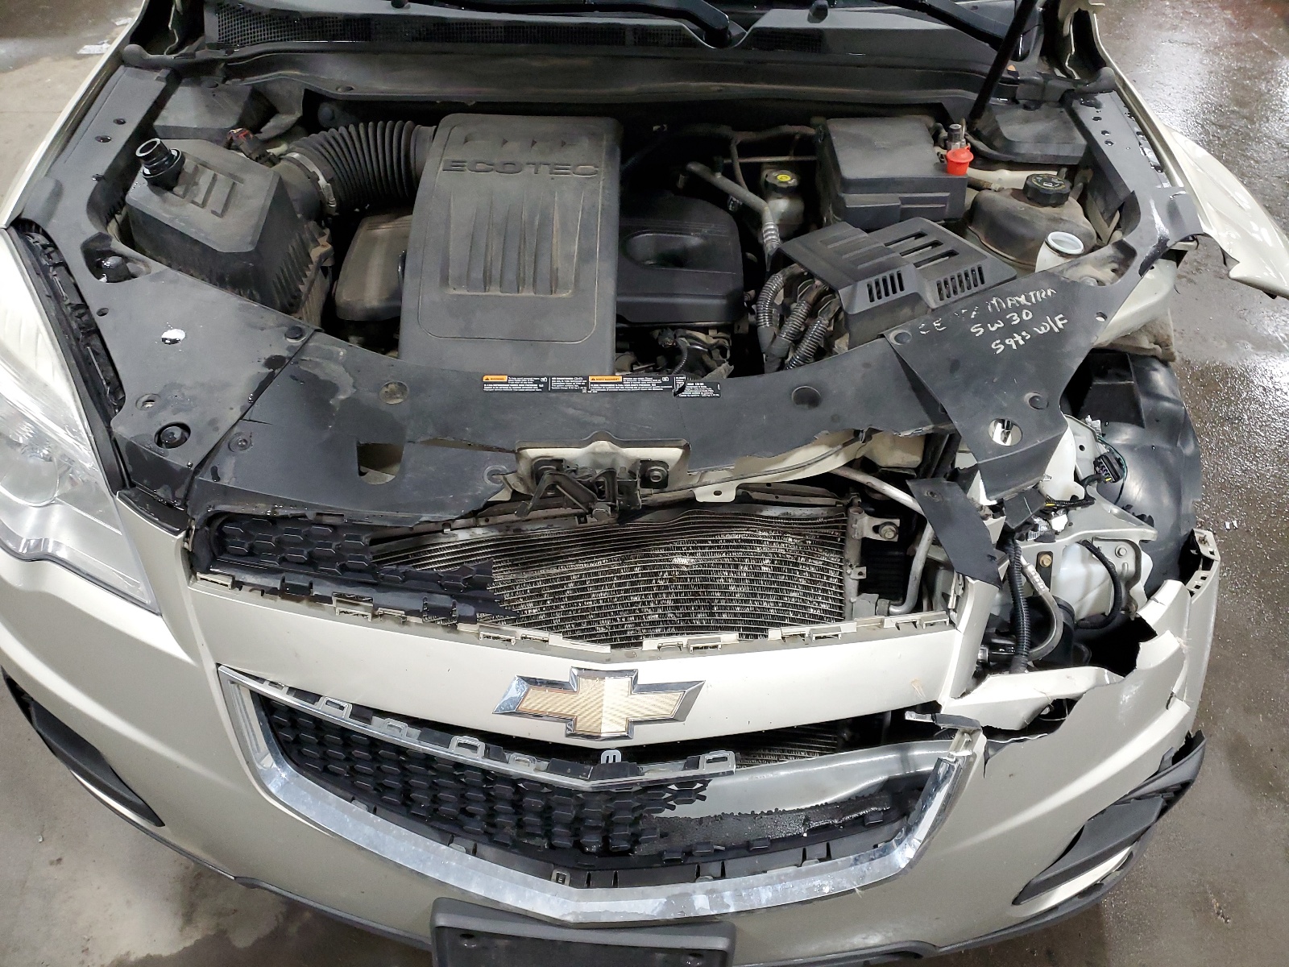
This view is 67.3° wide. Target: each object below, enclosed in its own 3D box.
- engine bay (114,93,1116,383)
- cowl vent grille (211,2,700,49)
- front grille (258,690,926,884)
[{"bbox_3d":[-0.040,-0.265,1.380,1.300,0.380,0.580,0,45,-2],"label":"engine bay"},{"bbox_3d":[-0.292,-0.705,1.490,0.740,0.070,0.110,0,45,-2],"label":"cowl vent grille"},{"bbox_3d":[-0.060,0.335,1.095,0.720,0.190,0.150,0,45,-2],"label":"front grille"}]

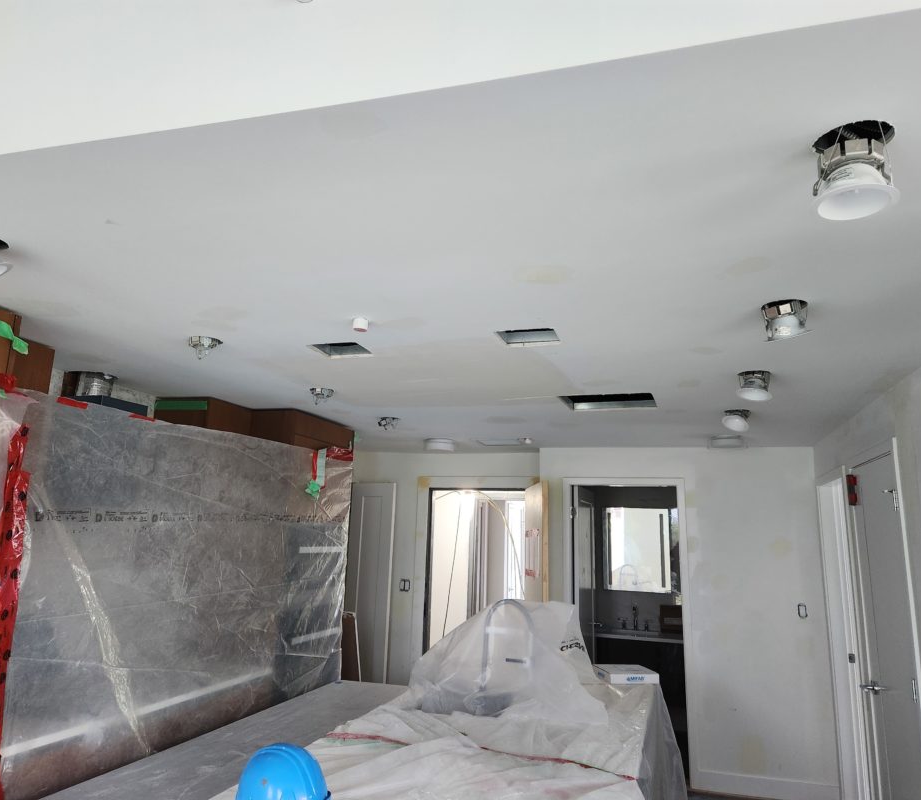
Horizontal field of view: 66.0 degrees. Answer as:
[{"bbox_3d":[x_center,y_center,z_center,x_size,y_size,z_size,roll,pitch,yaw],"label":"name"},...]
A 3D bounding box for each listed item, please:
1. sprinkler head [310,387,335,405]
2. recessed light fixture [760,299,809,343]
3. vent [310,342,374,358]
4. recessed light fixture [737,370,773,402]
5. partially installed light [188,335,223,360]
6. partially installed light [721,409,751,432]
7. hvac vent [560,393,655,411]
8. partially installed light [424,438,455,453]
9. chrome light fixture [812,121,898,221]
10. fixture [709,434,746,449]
[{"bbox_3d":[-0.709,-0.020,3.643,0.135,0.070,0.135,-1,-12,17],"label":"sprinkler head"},{"bbox_3d":[0.973,-0.235,2.123,0.138,0.100,0.138,-1,-12,17],"label":"recessed light fixture"},{"bbox_3d":[-0.472,-0.216,2.849,0.200,0.055,0.220,-1,-12,17],"label":"vent"},{"bbox_3d":[1.235,-0.055,2.979,0.140,0.106,0.140,-1,-12,17],"label":"recessed light fixture"},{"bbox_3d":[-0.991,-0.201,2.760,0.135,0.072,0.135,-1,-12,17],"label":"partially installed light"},{"bbox_3d":[1.488,0.114,3.814,0.140,0.100,0.140,-1,-12,17],"label":"partially installed light"},{"bbox_3d":[0.776,-0.018,3.695,0.450,0.075,0.390,-1,-12,17],"label":"hvac vent"},{"bbox_3d":[-0.158,0.344,5.343,0.230,0.075,0.230,2,-11,0],"label":"partially installed light"},{"bbox_3d":[0.694,-0.403,1.250,0.137,0.124,0.137,-1,-12,17],"label":"chrome light fixture"},{"bbox_3d":[1.765,0.279,4.688,0.220,0.070,0.220,-1,-12,17],"label":"fixture"}]

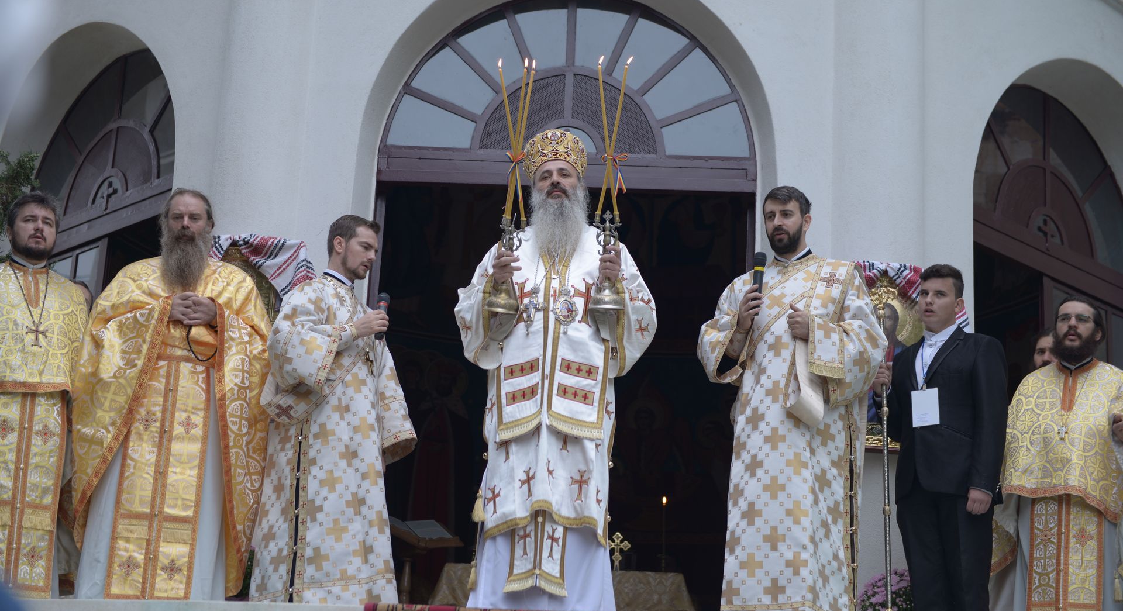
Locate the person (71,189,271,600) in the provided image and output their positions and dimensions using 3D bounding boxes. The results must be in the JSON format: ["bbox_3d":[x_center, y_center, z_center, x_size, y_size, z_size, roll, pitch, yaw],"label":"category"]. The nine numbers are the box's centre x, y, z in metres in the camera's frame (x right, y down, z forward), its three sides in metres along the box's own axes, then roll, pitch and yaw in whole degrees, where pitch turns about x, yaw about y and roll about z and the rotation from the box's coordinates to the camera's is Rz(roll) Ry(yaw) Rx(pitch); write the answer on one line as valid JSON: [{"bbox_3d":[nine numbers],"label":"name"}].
[{"bbox_3d":[-1.620,0.357,8.007,0.800,1.769,0.500,5,-16,-8],"label":"person"}]

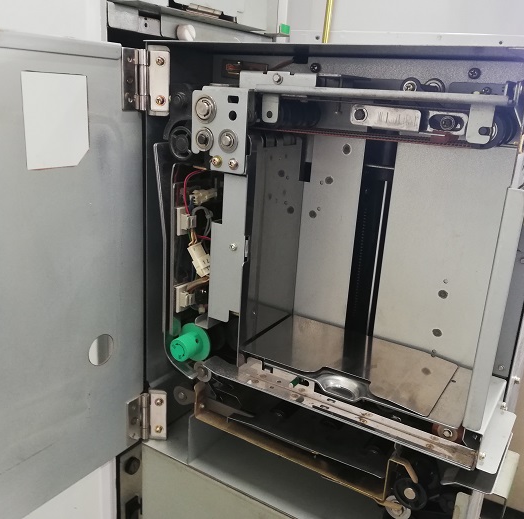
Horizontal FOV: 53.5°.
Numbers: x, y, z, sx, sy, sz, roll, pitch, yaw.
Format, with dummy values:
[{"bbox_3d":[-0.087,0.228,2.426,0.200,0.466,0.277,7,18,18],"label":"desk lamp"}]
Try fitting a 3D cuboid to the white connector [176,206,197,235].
[{"bbox_3d":[-0.063,-0.035,0.464,0.013,0.025,0.023,14,20,31],"label":"white connector"}]

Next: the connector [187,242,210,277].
[{"bbox_3d":[-0.056,0.001,0.471,0.015,0.028,0.011,-20,3,36],"label":"connector"}]

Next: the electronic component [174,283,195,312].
[{"bbox_3d":[-0.067,0.036,0.486,0.013,0.025,0.023,14,20,31],"label":"electronic component"}]

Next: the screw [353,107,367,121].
[{"bbox_3d":[0.068,-0.101,0.362,0.009,0.009,0.005,14,20,31],"label":"screw"}]

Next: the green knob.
[{"bbox_3d":[-0.067,0.080,0.480,0.034,0.034,0.025,14,20,31],"label":"green knob"}]

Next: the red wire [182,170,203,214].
[{"bbox_3d":[-0.062,-0.059,0.458,0.016,0.038,0.010,14,20,31],"label":"red wire"}]

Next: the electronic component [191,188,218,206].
[{"bbox_3d":[-0.053,-0.056,0.468,0.010,0.012,0.030,14,20,31],"label":"electronic component"}]

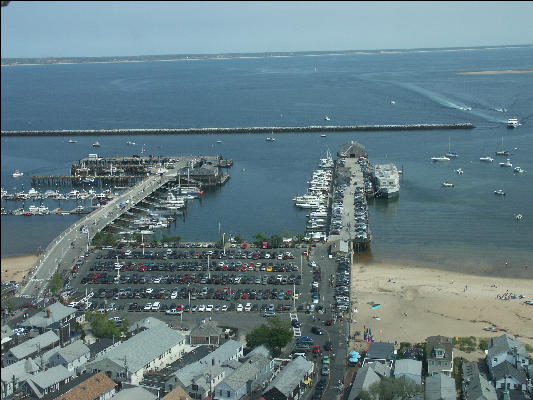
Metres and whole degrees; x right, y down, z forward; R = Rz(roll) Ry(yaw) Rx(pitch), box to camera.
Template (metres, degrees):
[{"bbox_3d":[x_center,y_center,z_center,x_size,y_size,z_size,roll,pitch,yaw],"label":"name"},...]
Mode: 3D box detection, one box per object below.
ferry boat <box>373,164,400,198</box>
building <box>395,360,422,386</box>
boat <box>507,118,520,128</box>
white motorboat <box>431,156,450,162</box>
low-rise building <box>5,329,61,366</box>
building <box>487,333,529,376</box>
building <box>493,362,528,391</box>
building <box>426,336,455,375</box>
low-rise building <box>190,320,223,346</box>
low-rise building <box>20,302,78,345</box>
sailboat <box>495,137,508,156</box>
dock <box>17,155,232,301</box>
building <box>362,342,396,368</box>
[{"bbox_3d":[80.013,-13.564,523.545,13.500,12.500,58.000,0,11,7],"label":"ferry boat"},{"bbox_3d":[39.276,47.639,216.898,7.200,4.400,10.300,1,11,11],"label":"building"},{"bbox_3d":[276.856,-85.939,883.224,6.500,8.000,18.000,-3,11,-5],"label":"boat"},{"bbox_3d":[141.297,-32.914,637.109,15.500,2.900,4.200,2,11,18],"label":"white motorboat"},{"bbox_3d":[-71.516,45.512,239.949,6.600,5.900,17.600,4,12,26],"label":"low-rise building"},{"bbox_3d":[66.723,43.527,216.892,9.800,8.800,13.000,1,11,13],"label":"building"},{"bbox_3d":[63.618,46.896,205.213,7.600,6.500,9.300,1,11,13],"label":"building"},{"bbox_3d":[48.928,43.965,220.305,6.900,9.800,9.400,1,11,12],"label":"building"},{"bbox_3d":[-18.718,41.180,245.992,9.200,6.900,7.000,-1,11,5],"label":"low-rise building"},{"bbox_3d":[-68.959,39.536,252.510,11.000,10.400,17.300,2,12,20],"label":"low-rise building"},{"bbox_3d":[198.570,-45.327,660.058,11.000,15.500,3.400,2,11,18],"label":"sailboat"},{"bbox_3d":[-117.171,-0.698,489.736,150.000,11.000,382.000,0,11,8],"label":"dock"},{"bbox_3d":[32.657,46.037,224.855,7.800,4.900,15.000,1,11,11],"label":"building"}]

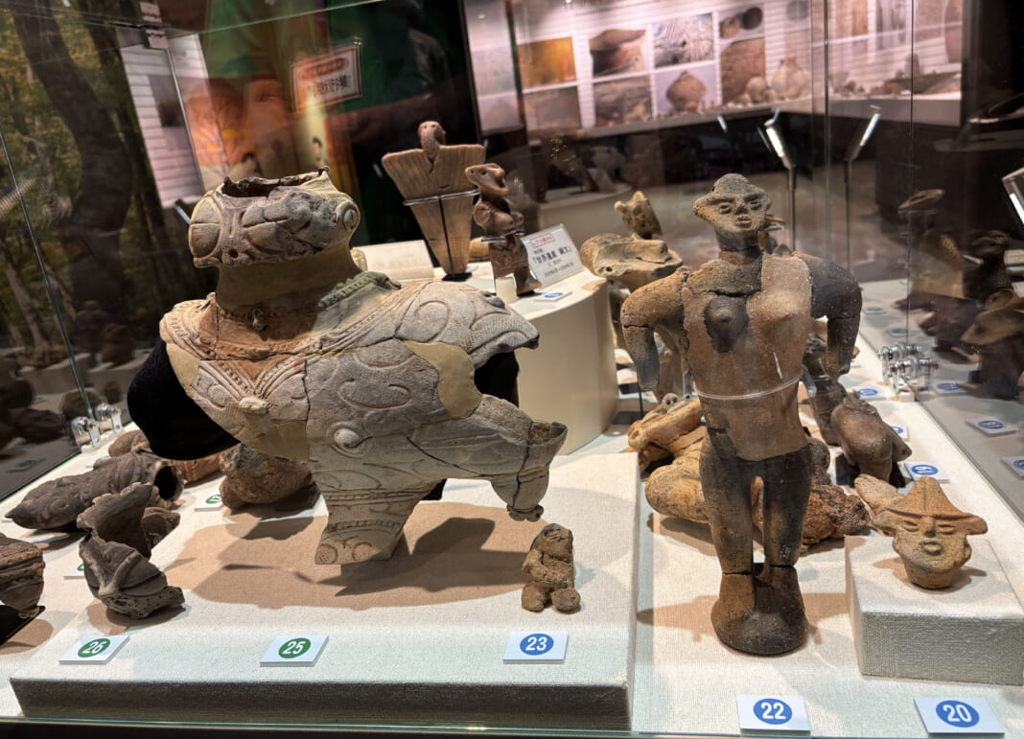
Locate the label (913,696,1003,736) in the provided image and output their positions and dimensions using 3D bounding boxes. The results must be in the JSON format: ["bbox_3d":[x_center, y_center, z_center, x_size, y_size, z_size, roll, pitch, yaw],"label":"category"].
[{"bbox_3d":[0.267,0.208,0.461,0.041,0.004,0.028,-5,20,11],"label":"label"}]

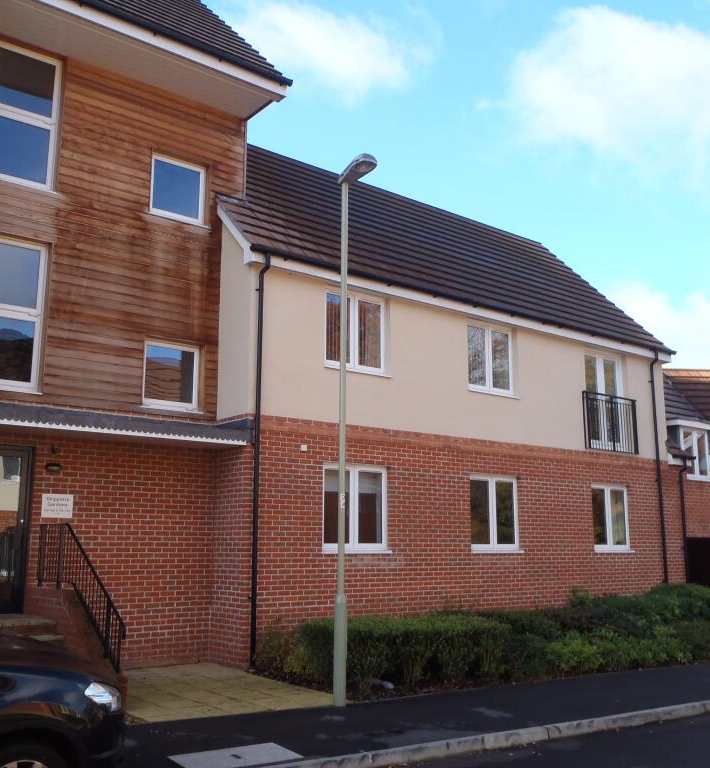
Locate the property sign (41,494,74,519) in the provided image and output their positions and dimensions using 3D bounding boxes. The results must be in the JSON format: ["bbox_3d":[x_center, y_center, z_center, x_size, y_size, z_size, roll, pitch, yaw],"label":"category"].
[{"bbox_3d":[-3.851,1.591,10.755,0.430,0.300,0.020,9,-14,-37],"label":"property sign"}]

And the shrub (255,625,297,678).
[{"bbox_3d":[-1.034,3.473,10.842,0.580,0.603,0.550,9,-14,-37],"label":"shrub"}]

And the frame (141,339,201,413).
[{"bbox_3d":[-2.671,-0.115,12.100,0.860,0.980,0.100,9,-14,-37],"label":"frame"}]

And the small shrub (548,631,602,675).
[{"bbox_3d":[3.139,3.838,11.904,0.760,0.536,0.700,9,-14,-37],"label":"small shrub"}]

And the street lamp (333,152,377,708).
[{"bbox_3d":[0.013,0.370,9.049,0.260,6.070,0.740,9,-14,-37],"label":"street lamp"}]

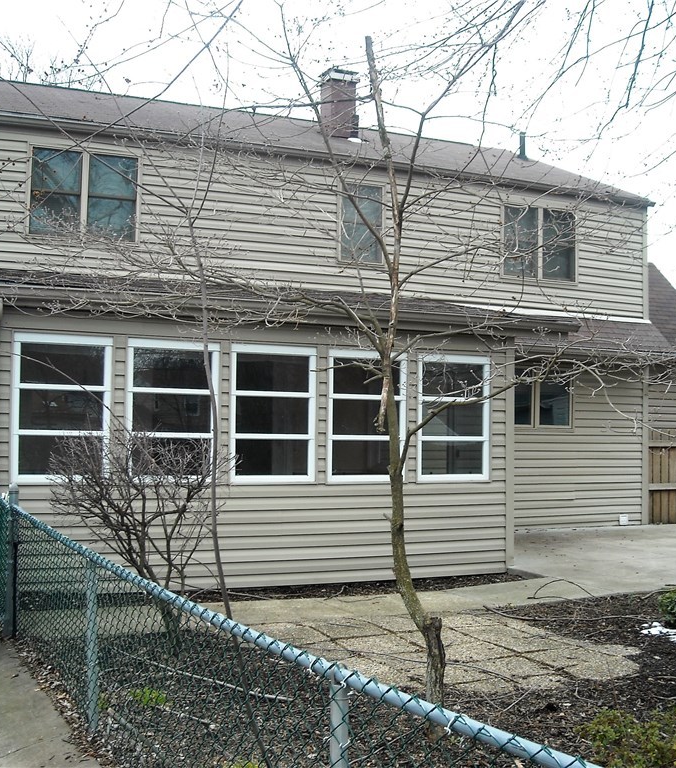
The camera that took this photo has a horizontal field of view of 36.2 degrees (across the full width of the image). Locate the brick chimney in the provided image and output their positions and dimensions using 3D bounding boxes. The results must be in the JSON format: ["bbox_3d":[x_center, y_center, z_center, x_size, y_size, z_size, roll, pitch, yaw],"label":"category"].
[{"bbox_3d":[0.007,-4.017,14.800,0.460,0.980,0.460,2,-3,-25],"label":"brick chimney"}]

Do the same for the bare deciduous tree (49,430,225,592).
[{"bbox_3d":[-1.246,0.989,6.500,1.130,1.400,1.050,2,-3,-25],"label":"bare deciduous tree"}]

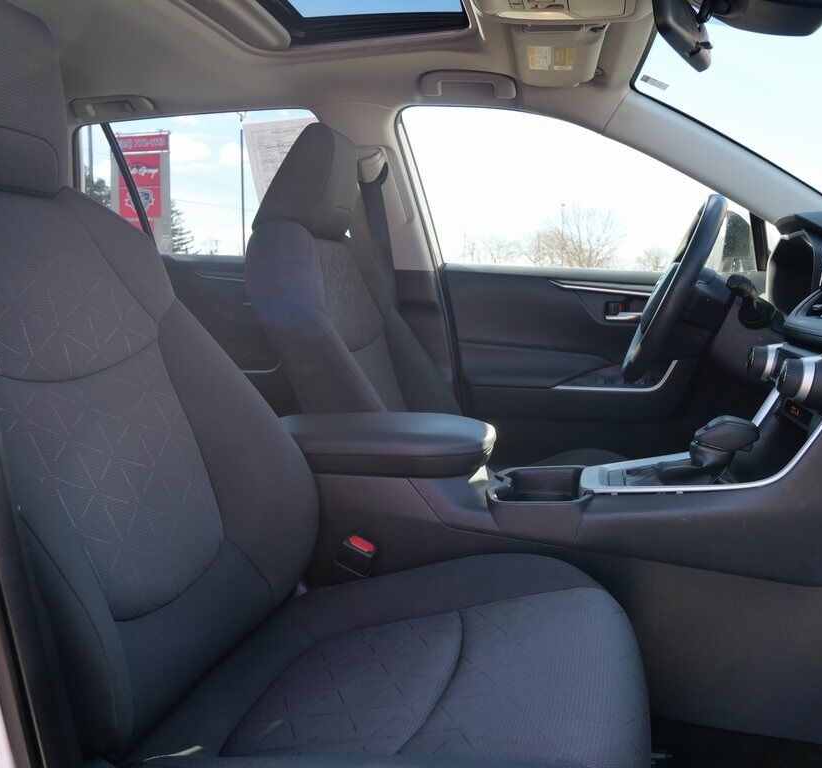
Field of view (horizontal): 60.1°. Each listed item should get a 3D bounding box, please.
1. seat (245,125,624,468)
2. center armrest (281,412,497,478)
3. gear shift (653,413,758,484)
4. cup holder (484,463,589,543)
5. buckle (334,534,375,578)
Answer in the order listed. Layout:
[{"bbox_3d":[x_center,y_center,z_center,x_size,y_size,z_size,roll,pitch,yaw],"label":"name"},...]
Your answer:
[{"bbox_3d":[0.074,-0.036,1.421,0.740,0.970,0.530,1,8,14],"label":"seat"},{"bbox_3d":[-0.055,0.087,1.086,0.375,0.068,0.200,1,8,14],"label":"center armrest"},{"bbox_3d":[0.402,0.087,0.961,0.130,0.096,0.070,1,8,14],"label":"gear shift"},{"bbox_3d":[0.188,0.178,1.027,0.135,0.080,0.200,1,8,14],"label":"cup holder"},{"bbox_3d":[-0.075,0.242,0.962,0.043,0.052,0.026,23,12,10],"label":"buckle"}]

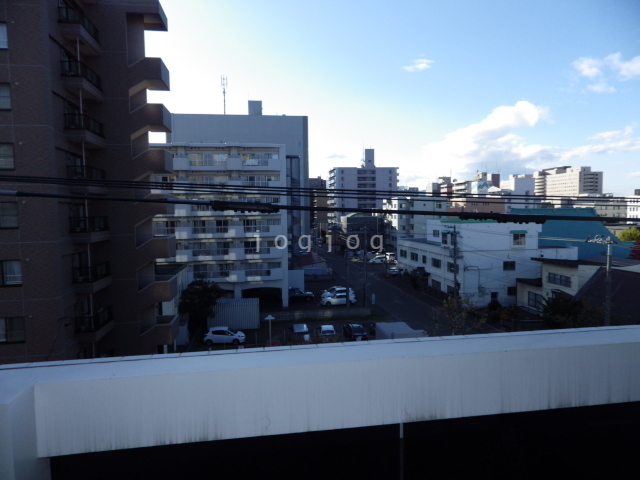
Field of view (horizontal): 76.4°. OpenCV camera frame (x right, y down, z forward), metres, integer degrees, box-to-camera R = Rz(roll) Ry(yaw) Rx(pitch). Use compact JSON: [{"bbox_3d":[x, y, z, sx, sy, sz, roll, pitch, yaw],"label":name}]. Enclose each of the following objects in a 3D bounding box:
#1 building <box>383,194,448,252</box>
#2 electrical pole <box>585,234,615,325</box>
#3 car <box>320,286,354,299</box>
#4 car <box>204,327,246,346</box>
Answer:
[{"bbox_3d":[25.755,-3.821,112.895,14.143,15.609,13.000,-1,4,-8],"label":"building"},{"bbox_3d":[17.493,4.874,25.500,1.900,10.200,0.500,-1,3,-8],"label":"electrical pole"},{"bbox_3d":[2.533,7.500,56.300,4.450,1.560,1.730,-1,3,-16],"label":"car"},{"bbox_3d":[-9.387,9.425,40.302,3.900,1.500,1.695,-1,4,-5],"label":"car"}]

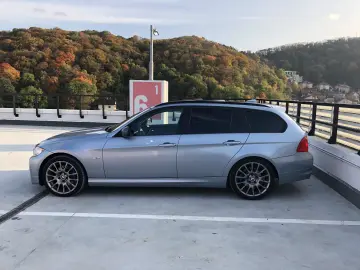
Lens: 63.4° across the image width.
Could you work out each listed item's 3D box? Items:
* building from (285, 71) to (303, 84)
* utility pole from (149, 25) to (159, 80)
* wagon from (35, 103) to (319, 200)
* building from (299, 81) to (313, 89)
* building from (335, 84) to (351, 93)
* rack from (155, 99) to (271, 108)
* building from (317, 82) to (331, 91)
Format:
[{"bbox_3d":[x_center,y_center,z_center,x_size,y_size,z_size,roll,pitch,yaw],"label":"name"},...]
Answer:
[{"bbox_3d":[87.698,-44.428,225.000,13.500,11.000,11.000,3,8,24],"label":"building"},{"bbox_3d":[-1.143,-2.559,13.057,0.439,4.603,0.220,0,8,3],"label":"utility pole"},{"bbox_3d":[-0.191,0.119,4.986,4.520,1.430,1.830,0,8,3],"label":"wagon"},{"bbox_3d":[92.660,-37.285,215.000,10.000,6.200,9.000,3,8,24],"label":"building"},{"bbox_3d":[117.188,-33.534,210.000,11.000,6.200,9.000,3,8,24],"label":"building"},{"bbox_3d":[0.515,-0.533,4.864,1.700,0.110,1.150,0,8,3],"label":"rack"},{"bbox_3d":[105.950,-35.809,215.000,10.000,6.200,9.000,3,8,24],"label":"building"}]

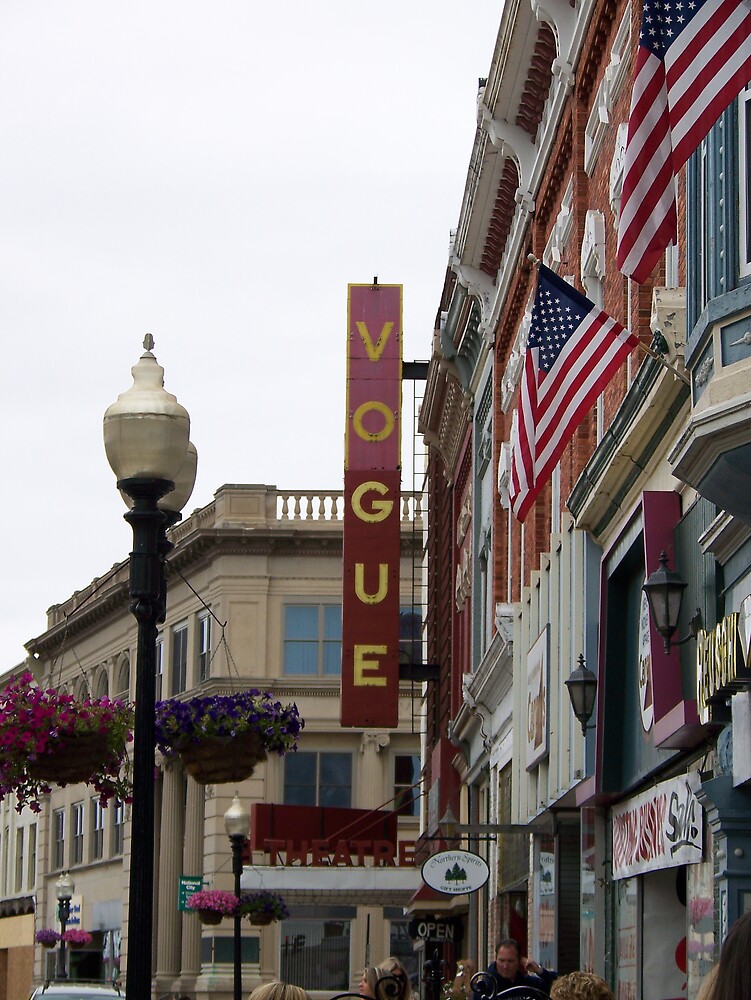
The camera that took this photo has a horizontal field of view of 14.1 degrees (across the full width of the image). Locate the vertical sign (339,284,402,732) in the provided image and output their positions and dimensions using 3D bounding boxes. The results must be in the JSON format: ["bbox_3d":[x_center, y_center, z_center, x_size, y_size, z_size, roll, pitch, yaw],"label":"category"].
[{"bbox_3d":[-0.065,0.082,60.500,1.080,8.950,0.400,1,-9,-1],"label":"vertical sign"}]

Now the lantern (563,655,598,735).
[{"bbox_3d":[1.886,1.733,26.878,0.420,0.735,0.320,1,-9,-1],"label":"lantern"}]

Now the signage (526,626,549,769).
[{"bbox_3d":[1.855,2.297,34.775,0.060,1.380,2.600,1,-9,-1],"label":"signage"}]

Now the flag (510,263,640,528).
[{"bbox_3d":[1.387,-0.740,21.242,0.900,1.780,0.350,1,-9,-1],"label":"flag"}]

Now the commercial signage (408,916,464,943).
[{"bbox_3d":[0.975,6.857,48.508,0.900,0.430,0.060,1,-9,-1],"label":"commercial signage"}]

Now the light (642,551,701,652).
[{"bbox_3d":[2.072,0.723,21.187,0.420,0.720,0.320,1,-9,-1],"label":"light"}]

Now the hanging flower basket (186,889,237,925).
[{"bbox_3d":[-2.734,6.834,50.971,0.840,0.600,0.840,1,-9,-1],"label":"hanging flower basket"}]

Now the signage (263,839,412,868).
[{"bbox_3d":[-0.672,6.638,57.112,2.950,0.520,0.150,-1,-9,10],"label":"signage"}]

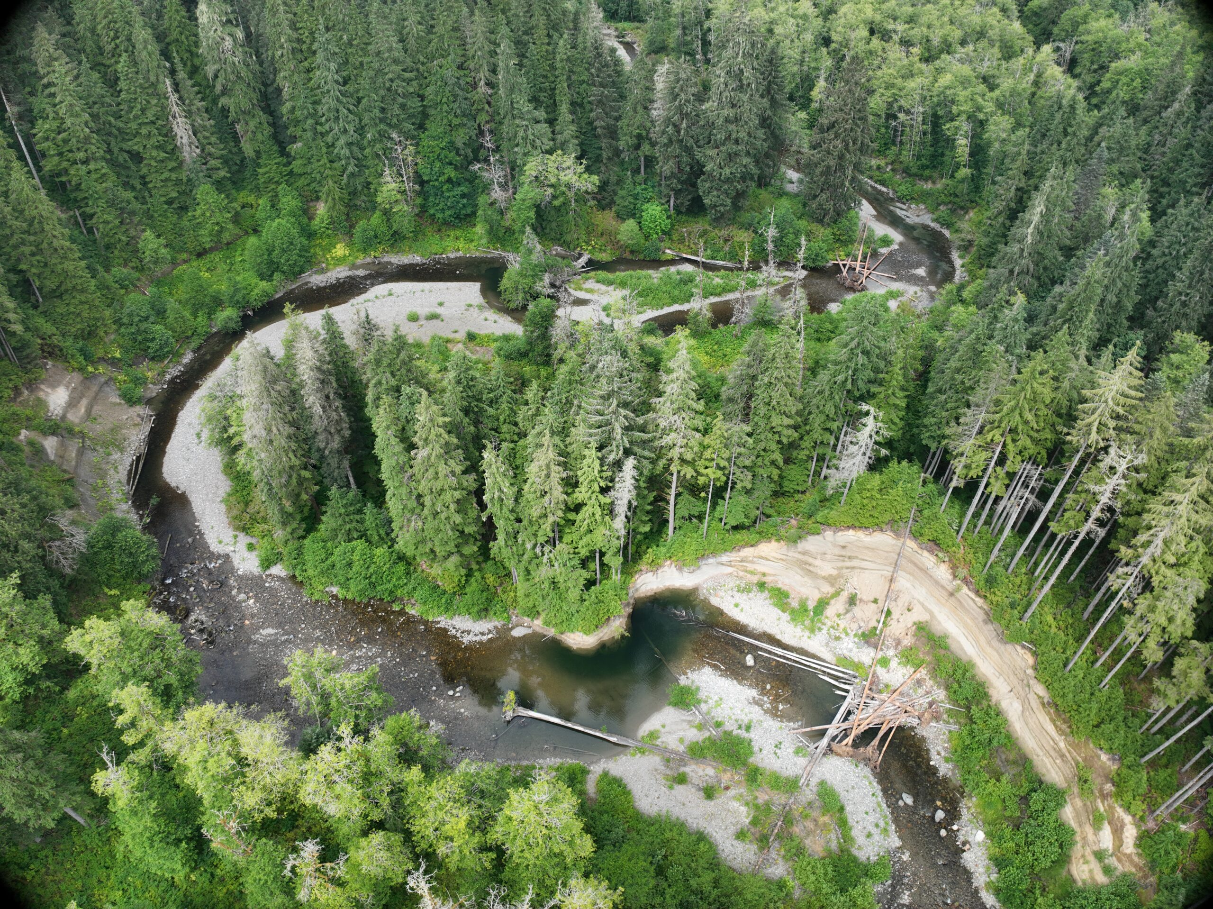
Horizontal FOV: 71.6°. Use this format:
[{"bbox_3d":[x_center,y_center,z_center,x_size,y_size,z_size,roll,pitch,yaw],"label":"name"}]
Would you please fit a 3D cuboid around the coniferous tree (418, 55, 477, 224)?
[{"bbox_3d":[-30.240,-58.400,160.160,10.830,33.480,10.830,-7,44,-8],"label":"coniferous tree"}]

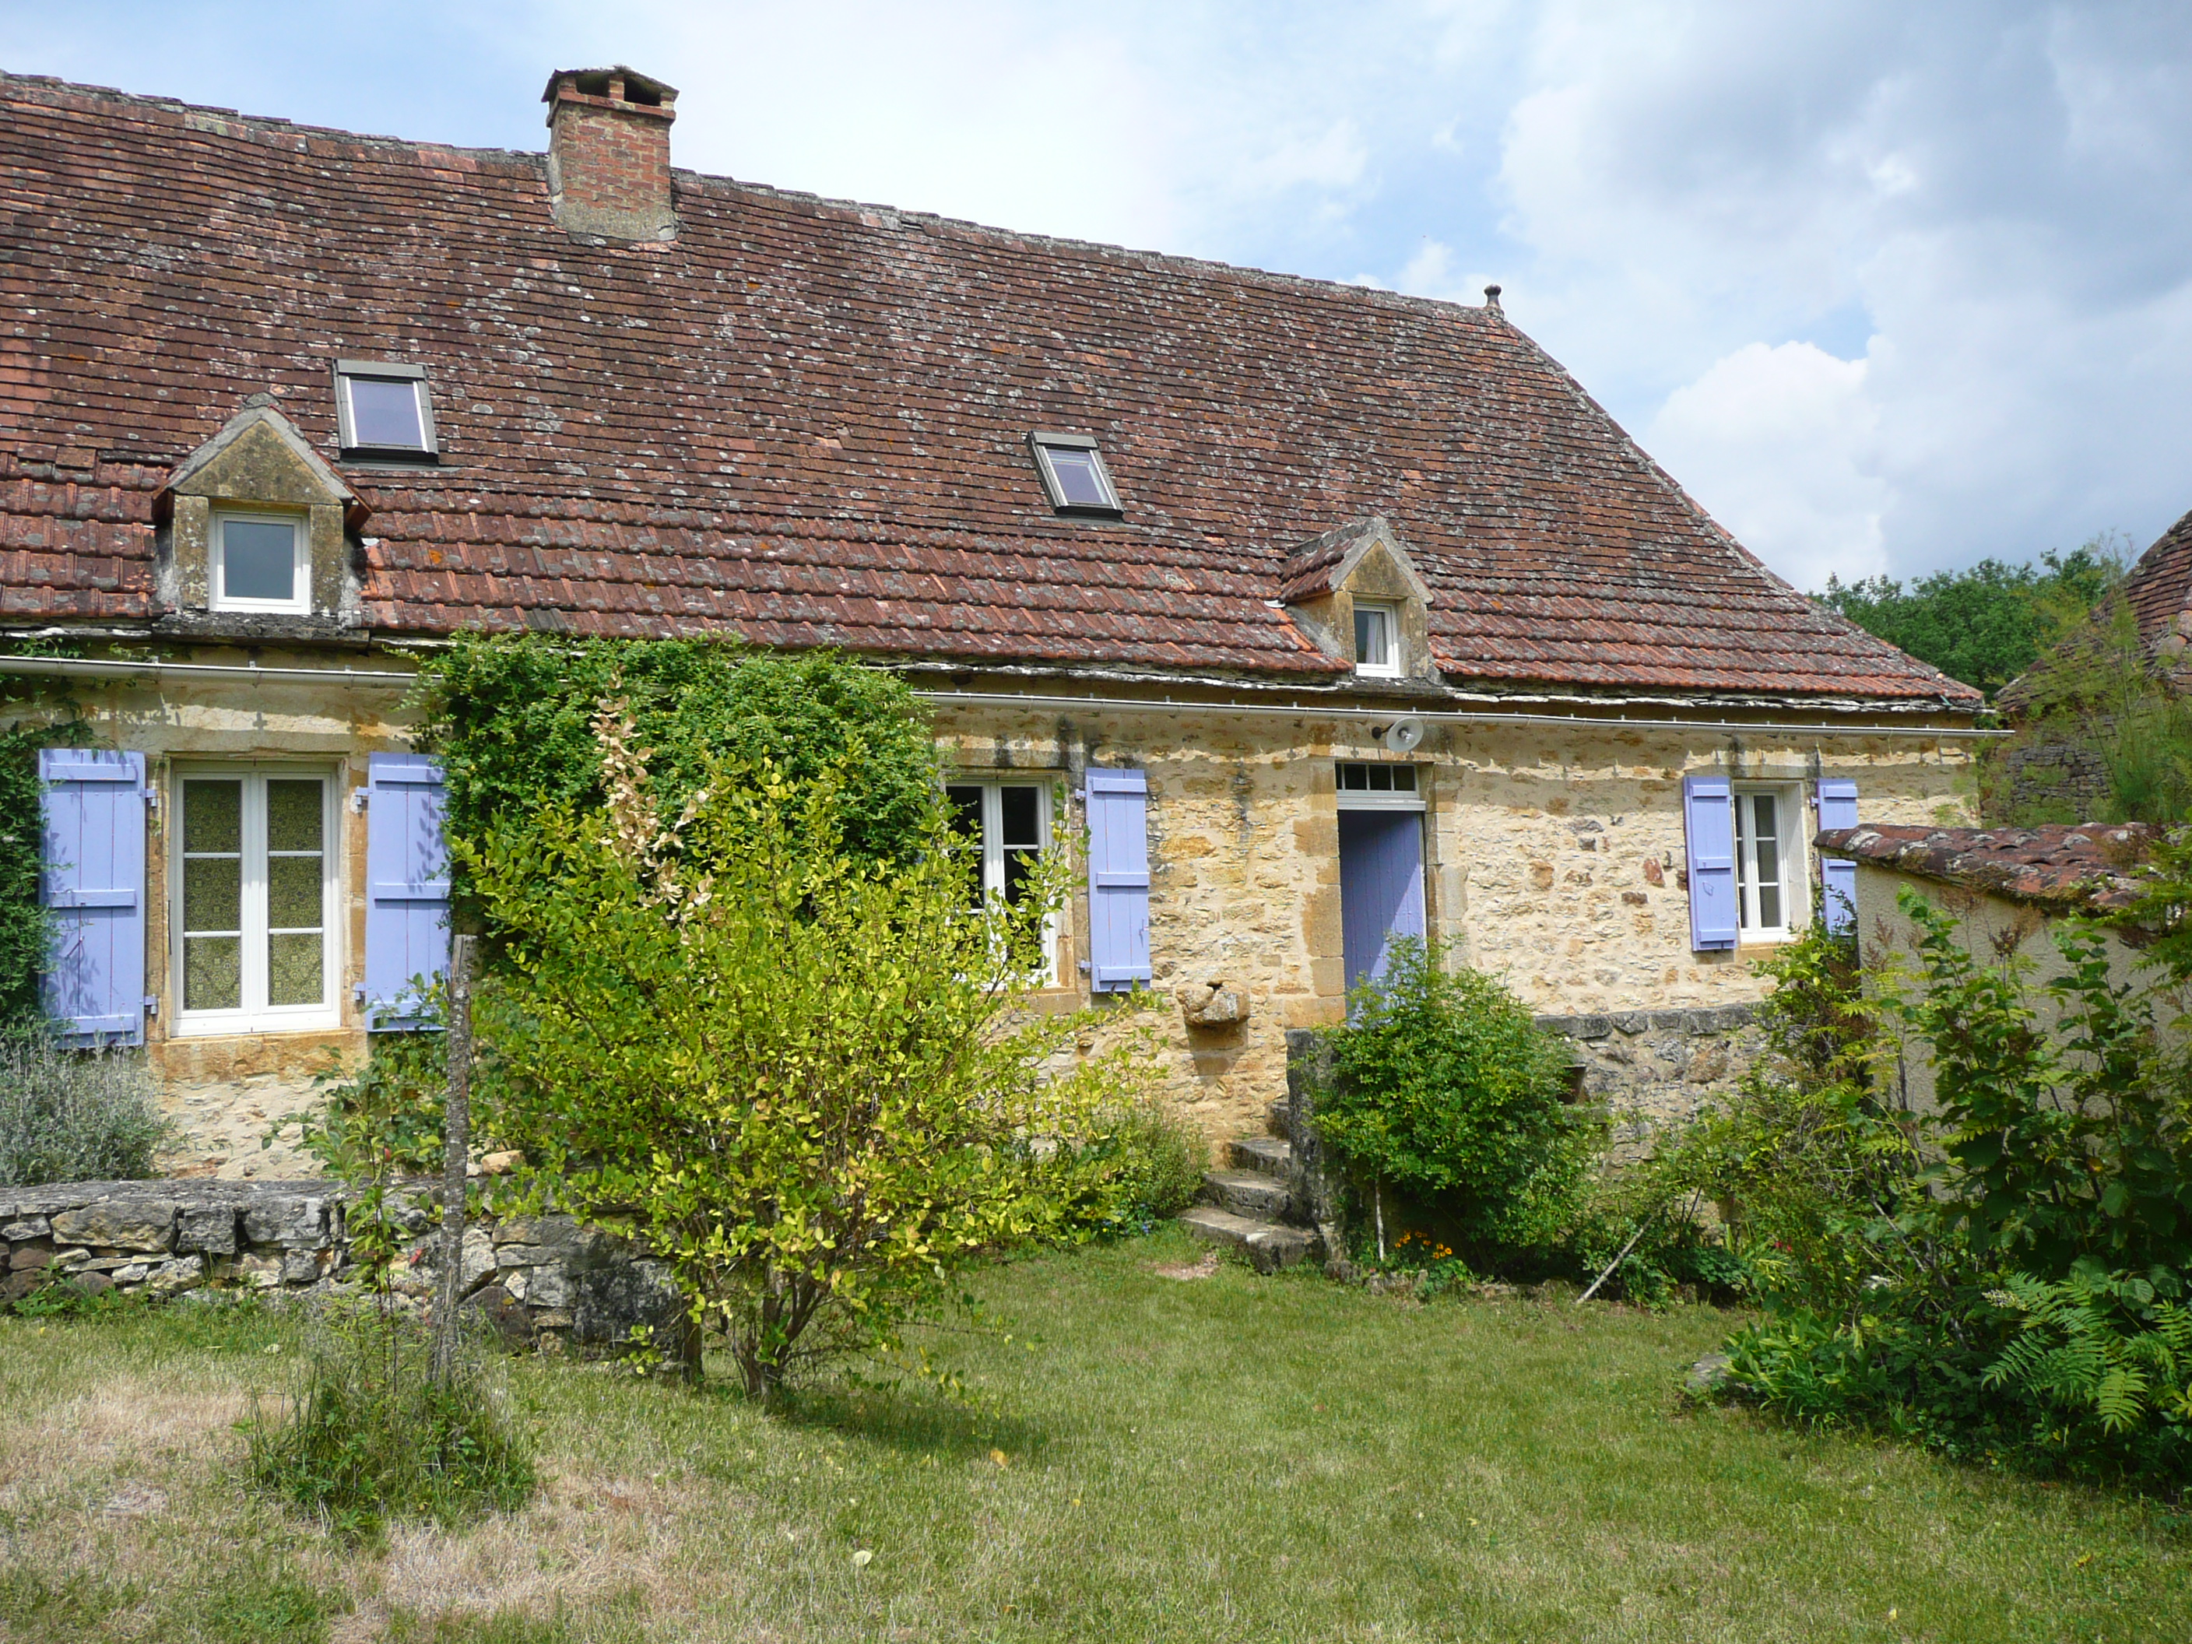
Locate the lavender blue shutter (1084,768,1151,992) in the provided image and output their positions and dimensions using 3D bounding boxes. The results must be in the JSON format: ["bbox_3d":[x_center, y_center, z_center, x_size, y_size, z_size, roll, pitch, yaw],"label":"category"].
[{"bbox_3d":[0.148,0.371,11.379,0.420,1.429,0.060,0,-4,-27],"label":"lavender blue shutter"}]

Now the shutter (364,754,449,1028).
[{"bbox_3d":[-3.642,0.372,9.418,0.408,1.464,0.060,0,-4,-27],"label":"shutter"}]

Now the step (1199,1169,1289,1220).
[{"bbox_3d":[0.957,2.324,10.898,0.260,0.200,0.860,0,-3,-31],"label":"step"}]

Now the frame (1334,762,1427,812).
[{"bbox_3d":[1.995,-0.255,12.621,0.860,0.350,0.100,0,-4,-27],"label":"frame"}]

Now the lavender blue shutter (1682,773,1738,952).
[{"bbox_3d":[4.803,0.321,13.853,0.460,1.360,0.050,0,-3,-31],"label":"lavender blue shutter"}]

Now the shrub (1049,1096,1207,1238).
[{"bbox_3d":[0.176,2.028,10.419,0.880,0.780,0.650,0,-3,-31],"label":"shrub"}]

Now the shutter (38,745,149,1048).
[{"bbox_3d":[-4.945,0.382,8.743,0.449,1.459,0.060,0,-4,-27],"label":"shutter"}]

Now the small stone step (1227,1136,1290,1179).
[{"bbox_3d":[1.199,2.183,11.397,0.310,0.190,0.800,0,-4,-27],"label":"small stone step"}]

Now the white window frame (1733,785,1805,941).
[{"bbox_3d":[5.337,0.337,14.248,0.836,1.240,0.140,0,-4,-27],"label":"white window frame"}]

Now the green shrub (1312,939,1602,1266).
[{"bbox_3d":[2.016,1.557,9.918,1.450,1.750,1.300,0,-3,-31],"label":"green shrub"}]

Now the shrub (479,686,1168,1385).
[{"bbox_3d":[-1.142,0.881,7.100,2.650,2.780,2.400,-1,-4,-9],"label":"shrub"}]

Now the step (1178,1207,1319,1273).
[{"bbox_3d":[0.873,2.524,10.692,0.360,0.170,1.080,0,-3,-31],"label":"step"}]

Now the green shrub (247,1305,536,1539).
[{"bbox_3d":[-2.027,1.722,5.100,0.760,0.500,0.650,-2,-3,0],"label":"green shrub"}]

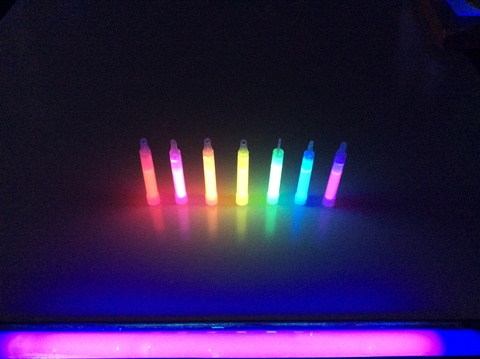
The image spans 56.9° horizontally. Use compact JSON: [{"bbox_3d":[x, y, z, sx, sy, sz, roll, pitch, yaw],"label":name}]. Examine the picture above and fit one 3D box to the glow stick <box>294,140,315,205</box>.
[{"bbox_3d":[0.077,-0.008,0.519,0.013,0.103,0.013,2,47,0],"label":"glow stick"}]

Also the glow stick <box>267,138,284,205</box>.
[{"bbox_3d":[0.042,-0.009,0.520,0.013,0.103,0.013,2,47,0],"label":"glow stick"}]

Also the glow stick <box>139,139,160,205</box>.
[{"bbox_3d":[-0.107,-0.009,0.516,0.013,0.103,0.013,2,47,0],"label":"glow stick"}]

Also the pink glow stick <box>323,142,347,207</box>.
[{"bbox_3d":[0.112,-0.006,0.519,0.013,0.103,0.013,2,47,0],"label":"pink glow stick"}]

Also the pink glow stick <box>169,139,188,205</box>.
[{"bbox_3d":[-0.072,-0.009,0.517,0.013,0.103,0.013,2,47,0],"label":"pink glow stick"}]

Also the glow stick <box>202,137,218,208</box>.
[{"bbox_3d":[-0.035,-0.009,0.518,0.013,0.103,0.013,2,47,0],"label":"glow stick"}]

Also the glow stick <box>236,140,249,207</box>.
[{"bbox_3d":[0.004,-0.008,0.518,0.013,0.103,0.013,2,47,0],"label":"glow stick"}]

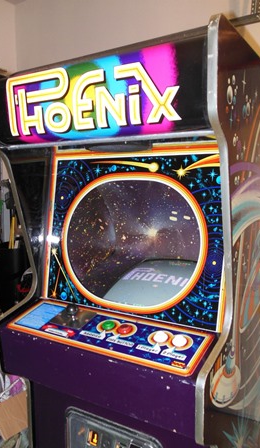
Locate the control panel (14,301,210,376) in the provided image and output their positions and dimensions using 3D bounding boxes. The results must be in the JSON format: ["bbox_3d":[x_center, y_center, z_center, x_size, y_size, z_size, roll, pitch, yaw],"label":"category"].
[{"bbox_3d":[-0.078,0.268,0.878,0.565,0.065,0.170,3,17,28],"label":"control panel"}]

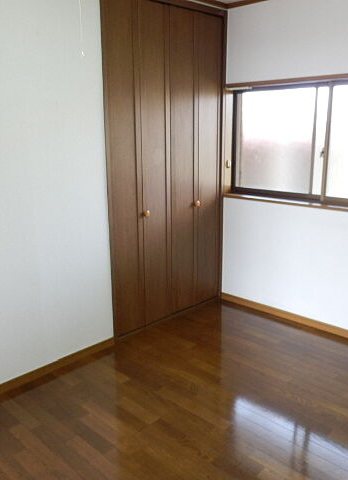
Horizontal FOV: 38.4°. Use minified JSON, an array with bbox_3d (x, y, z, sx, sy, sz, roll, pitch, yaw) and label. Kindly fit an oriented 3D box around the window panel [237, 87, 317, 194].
[{"bbox_3d":[0.738,-0.729,3.706,0.690,0.760,0.040,13,20,42],"label":"window panel"}]

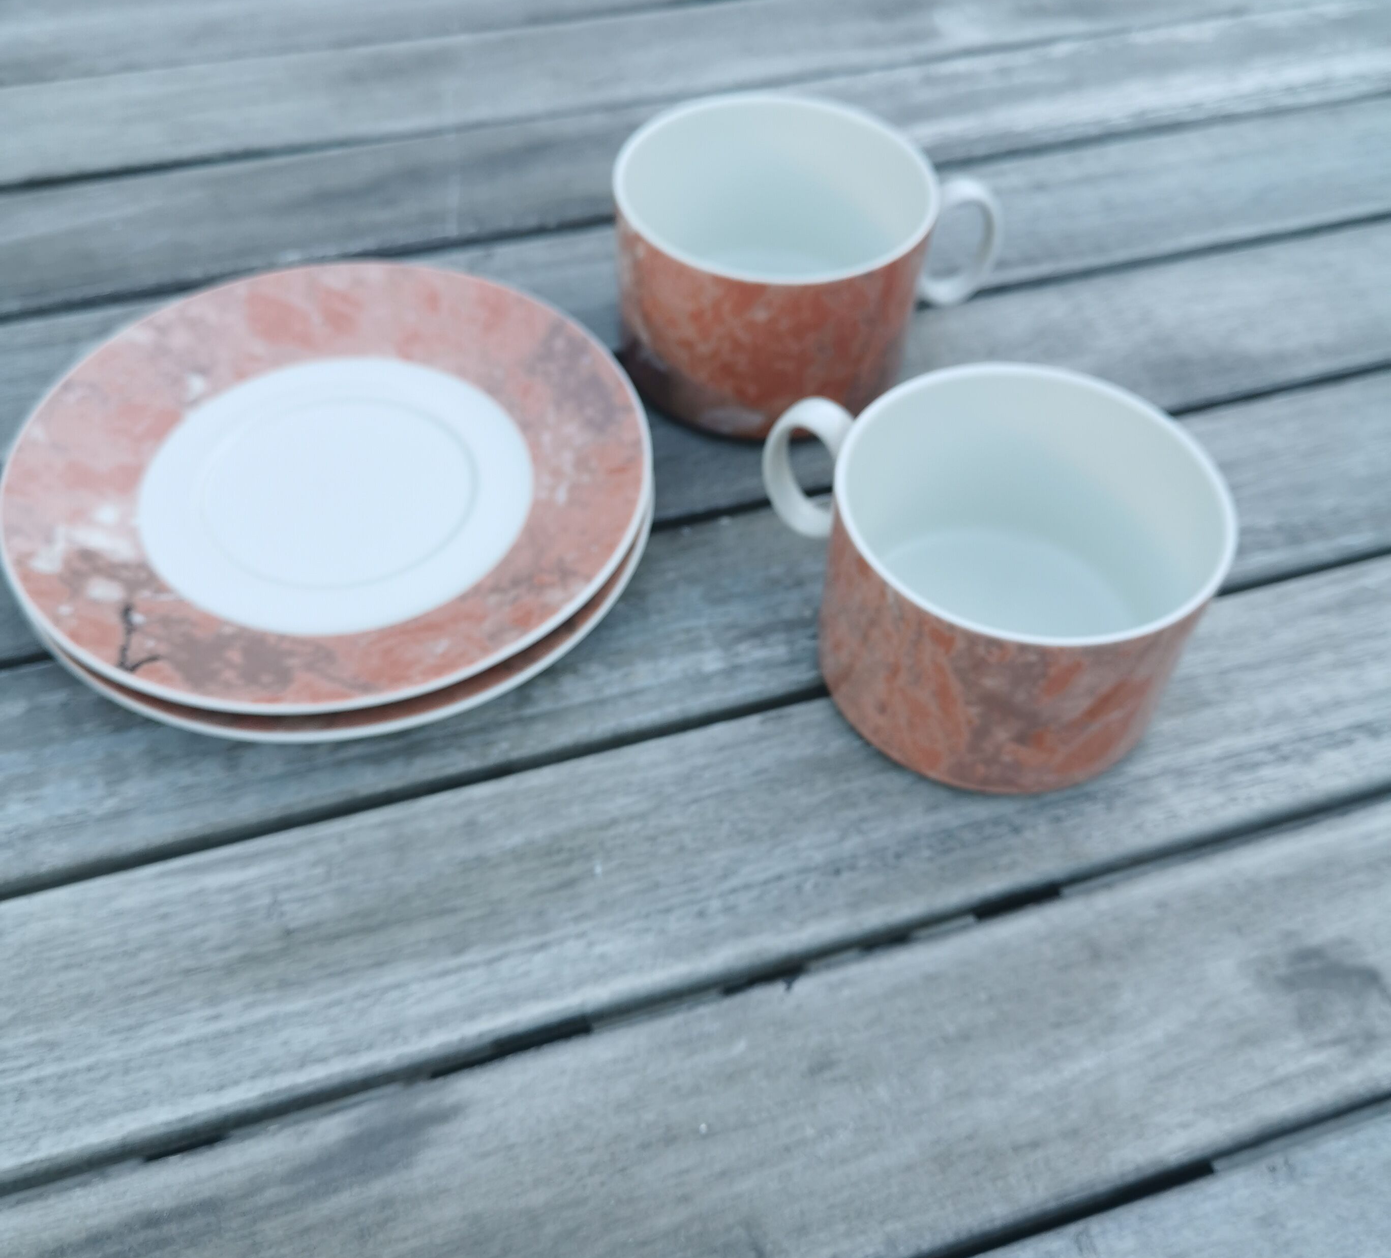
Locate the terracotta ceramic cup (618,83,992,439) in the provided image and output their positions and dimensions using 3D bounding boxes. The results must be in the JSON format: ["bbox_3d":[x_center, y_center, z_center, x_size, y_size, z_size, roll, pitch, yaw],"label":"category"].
[{"bbox_3d":[0.030,-0.098,0.396,0.104,0.056,0.084,-2,51,-4],"label":"terracotta ceramic cup"}]

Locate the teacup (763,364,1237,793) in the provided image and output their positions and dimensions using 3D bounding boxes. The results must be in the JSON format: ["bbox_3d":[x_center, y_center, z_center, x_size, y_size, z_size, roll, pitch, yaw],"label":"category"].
[{"bbox_3d":[0.062,-0.015,0.330,0.104,0.056,0.084,27,55,18],"label":"teacup"}]

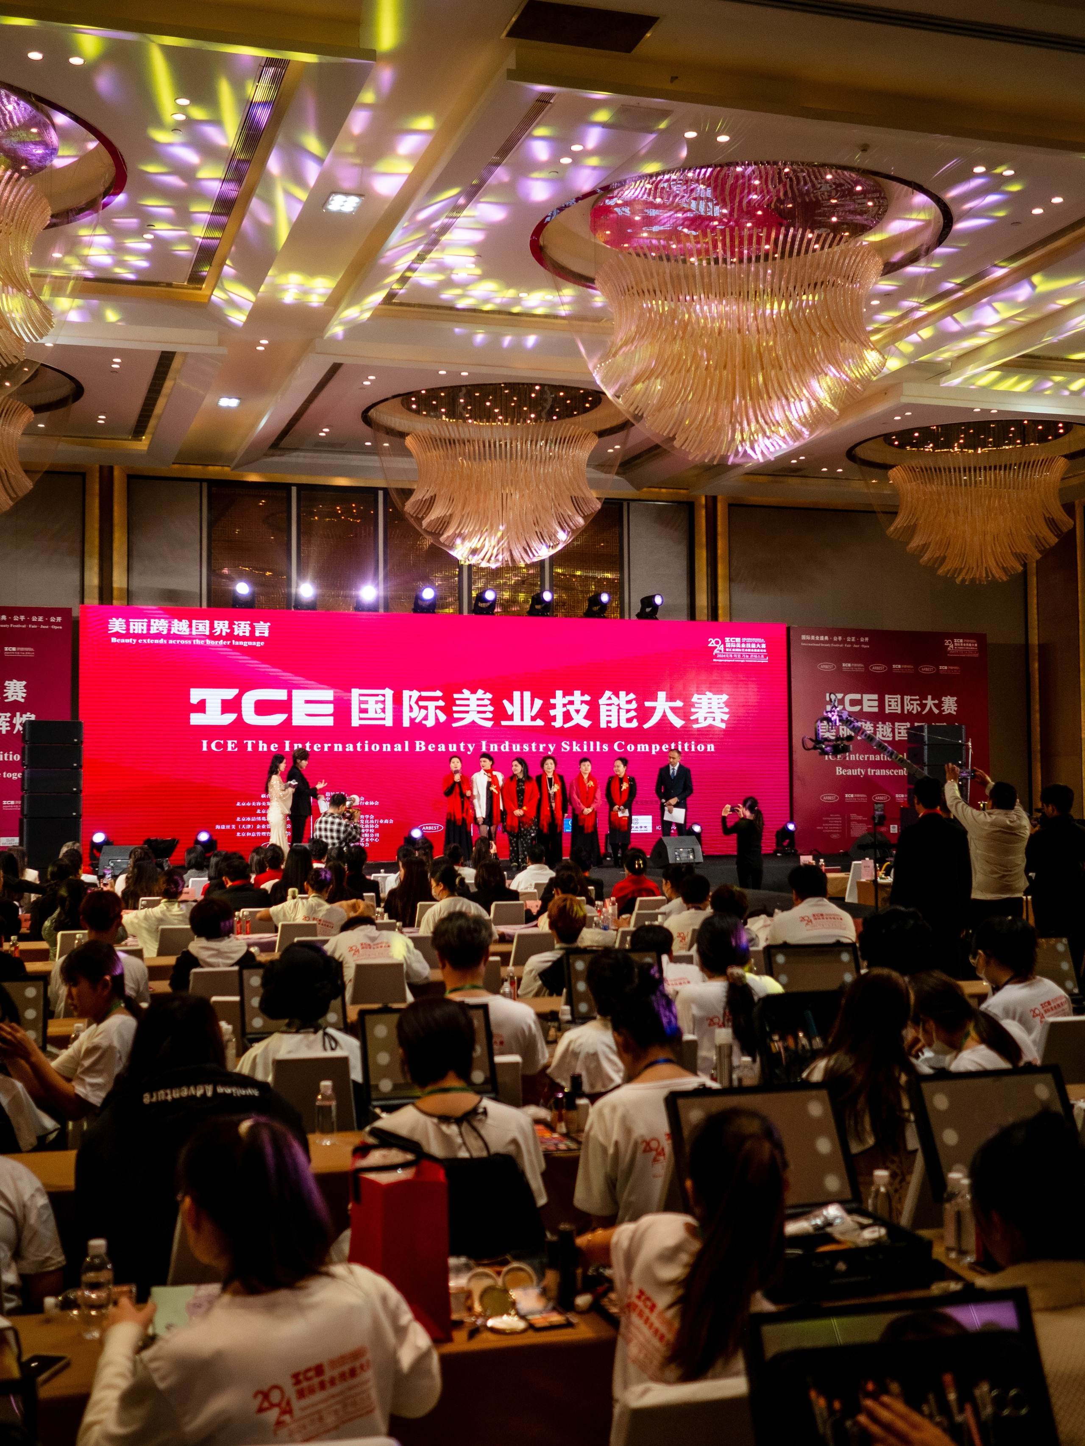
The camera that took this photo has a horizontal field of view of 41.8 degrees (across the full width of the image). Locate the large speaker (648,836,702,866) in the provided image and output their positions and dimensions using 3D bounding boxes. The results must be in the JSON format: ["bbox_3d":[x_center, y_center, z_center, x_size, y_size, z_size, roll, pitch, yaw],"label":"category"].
[{"bbox_3d":[2.002,1.914,21.146,0.620,0.470,0.500,1,-2,-32],"label":"large speaker"}]

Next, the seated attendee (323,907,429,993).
[{"bbox_3d":[-0.874,1.535,7.237,0.580,1.090,0.850,0,-3,-13],"label":"seated attendee"}]

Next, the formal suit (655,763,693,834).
[{"bbox_3d":[2.008,1.397,21.665,0.580,1.480,0.330,0,-2,3],"label":"formal suit"}]

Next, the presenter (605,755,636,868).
[{"bbox_3d":[1.170,1.330,21.167,0.470,1.640,0.340,0,-2,4],"label":"presenter"}]

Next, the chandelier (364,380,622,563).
[{"bbox_3d":[-0.693,-3.457,21.000,3.600,2.350,3.600,0,-2,0],"label":"chandelier"}]

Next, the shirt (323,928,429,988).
[{"bbox_3d":[-0.849,1.317,7.169,0.560,0.620,0.480,0,-3,-13],"label":"shirt"}]

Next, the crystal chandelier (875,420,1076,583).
[{"bbox_3d":[7.156,-3.445,23.714,3.200,2.370,3.200,0,-3,-17],"label":"crystal chandelier"}]

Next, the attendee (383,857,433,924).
[{"bbox_3d":[-1.030,1.622,10.716,0.470,1.220,0.750,0,-3,-15],"label":"attendee"}]

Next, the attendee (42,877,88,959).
[{"bbox_3d":[-2.877,1.556,8.867,0.490,1.210,0.750,0,-3,-13],"label":"attendee"}]

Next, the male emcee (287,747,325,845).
[{"bbox_3d":[-3.415,1.240,20.300,0.580,1.800,0.500,0,-3,-12],"label":"male emcee"}]

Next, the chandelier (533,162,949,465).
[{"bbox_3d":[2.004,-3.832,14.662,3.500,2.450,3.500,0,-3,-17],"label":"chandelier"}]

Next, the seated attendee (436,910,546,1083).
[{"bbox_3d":[-0.218,1.321,4.937,0.520,1.300,0.750,0,-2,-9],"label":"seated attendee"}]

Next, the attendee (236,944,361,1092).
[{"bbox_3d":[-0.818,1.341,4.694,0.480,1.233,0.720,1,-3,-20],"label":"attendee"}]

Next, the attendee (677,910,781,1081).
[{"bbox_3d":[0.718,1.359,5.456,0.480,1.260,0.740,0,-2,-14],"label":"attendee"}]

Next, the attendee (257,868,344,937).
[{"bbox_3d":[-1.405,1.477,8.554,0.540,1.240,0.720,0,-2,-12],"label":"attendee"}]

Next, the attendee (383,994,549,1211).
[{"bbox_3d":[-0.254,1.302,3.665,0.500,1.240,0.800,0,-3,-15],"label":"attendee"}]

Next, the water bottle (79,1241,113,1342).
[{"bbox_3d":[-0.825,1.054,2.625,0.061,0.175,0.061,0,-2,0],"label":"water bottle"}]

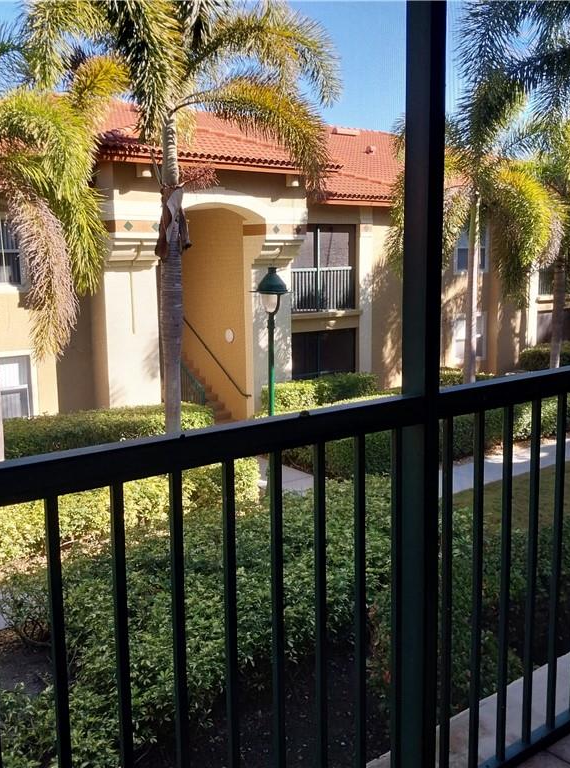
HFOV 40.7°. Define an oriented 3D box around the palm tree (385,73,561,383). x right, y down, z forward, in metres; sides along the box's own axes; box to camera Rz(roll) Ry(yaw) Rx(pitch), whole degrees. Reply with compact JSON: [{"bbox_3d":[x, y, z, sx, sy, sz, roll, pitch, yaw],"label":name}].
[{"bbox_3d":[4.572,-2.915,18.441,4.300,8.540,4.200,1,9,14],"label":"palm tree"}]

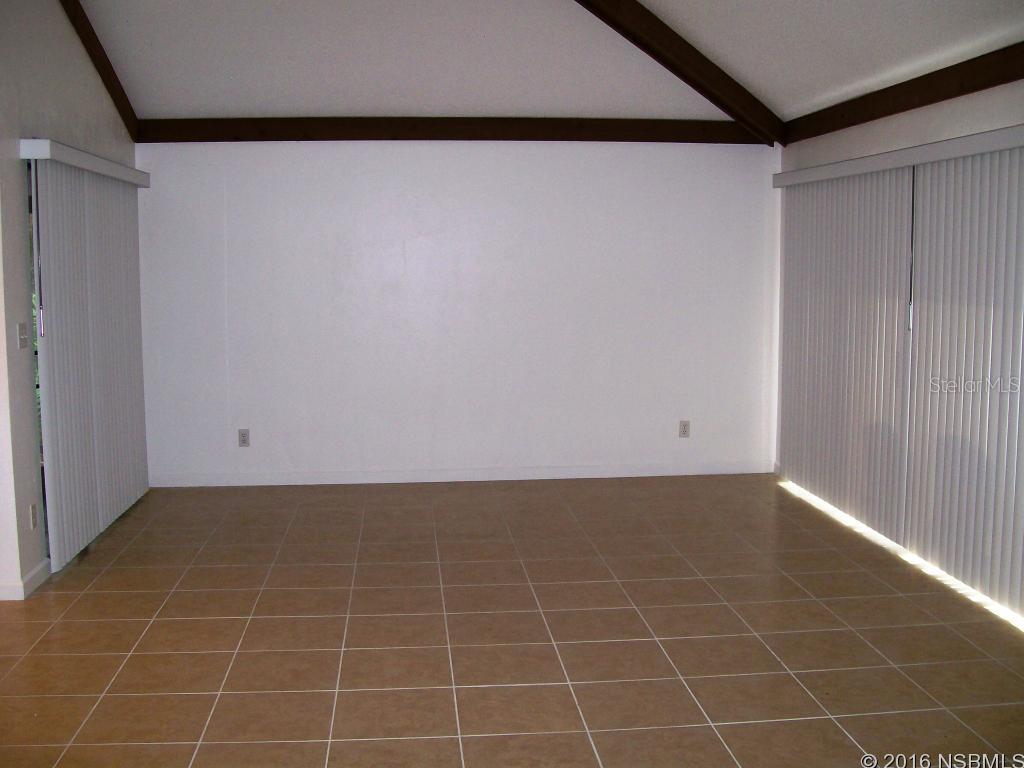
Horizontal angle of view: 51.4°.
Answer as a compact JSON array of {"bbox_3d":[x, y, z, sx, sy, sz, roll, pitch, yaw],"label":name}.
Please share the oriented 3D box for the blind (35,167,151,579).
[{"bbox_3d":[-2.224,-0.177,5.748,0.070,1.925,1.910,-1,6,-5],"label":"blind"}]

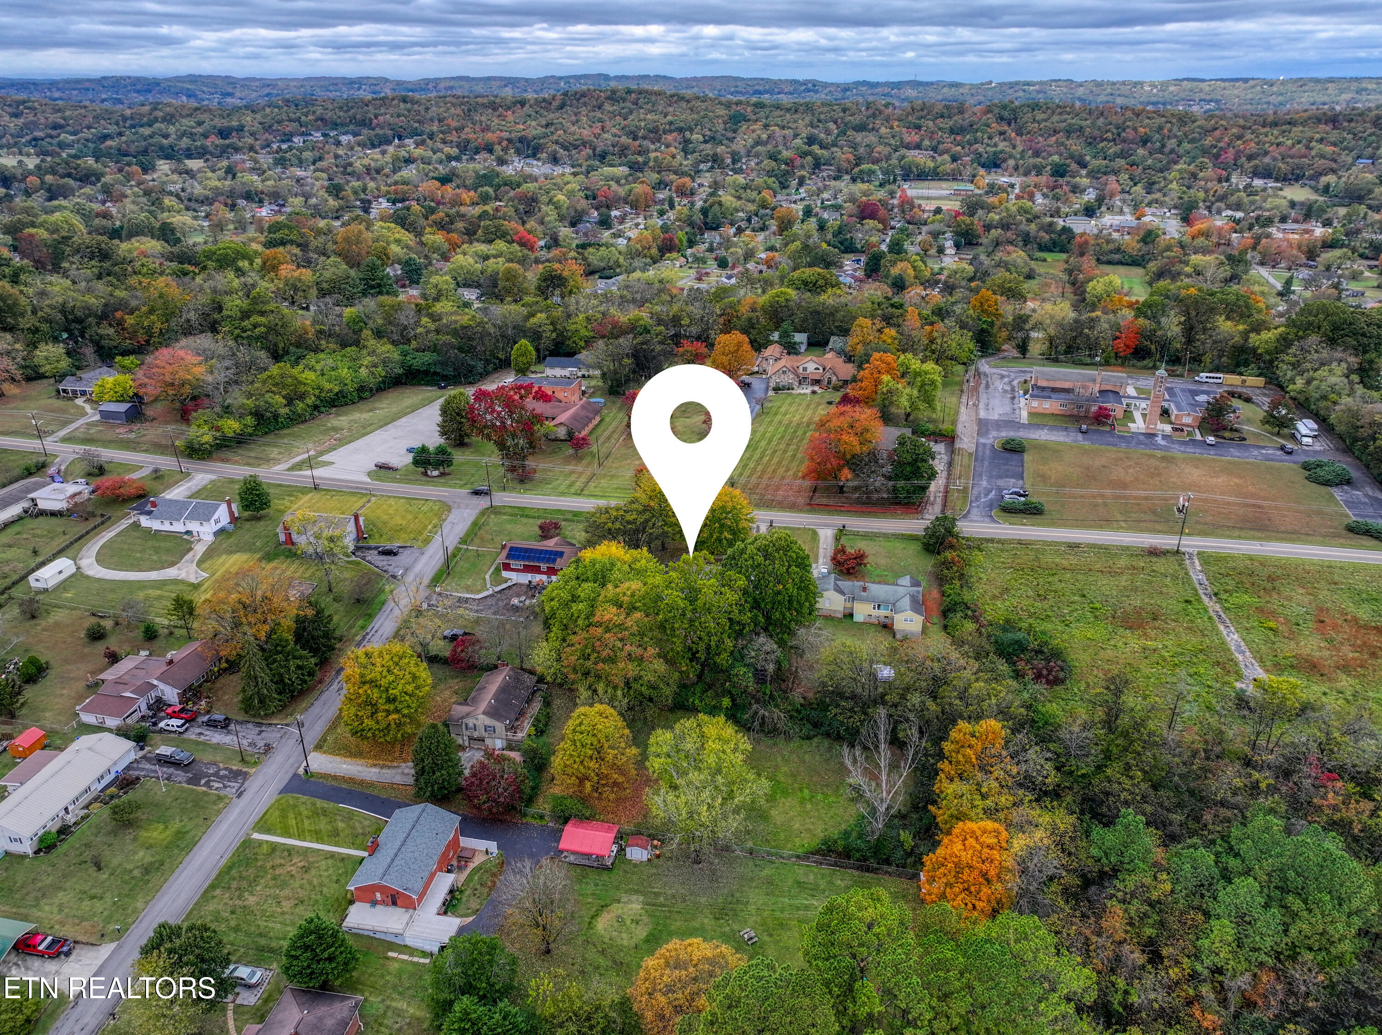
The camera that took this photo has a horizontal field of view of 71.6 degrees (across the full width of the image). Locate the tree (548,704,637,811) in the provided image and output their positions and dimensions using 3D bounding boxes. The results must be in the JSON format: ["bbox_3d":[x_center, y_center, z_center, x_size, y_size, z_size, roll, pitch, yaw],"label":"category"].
[{"bbox_3d":[-13.075,32.574,129.489,11.800,14.800,11.800,0,25,0],"label":"tree"}]

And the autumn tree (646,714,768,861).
[{"bbox_3d":[1.592,34.306,118.520,15.000,20.800,15.000,0,25,0],"label":"autumn tree"}]

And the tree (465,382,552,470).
[{"bbox_3d":[-41.920,-20.610,220.610,19.810,20.690,19.810,0,25,0],"label":"tree"}]

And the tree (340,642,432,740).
[{"bbox_3d":[-45.880,26.900,144.410,13.120,17.160,13.120,0,25,0],"label":"tree"}]

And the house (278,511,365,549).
[{"bbox_3d":[-78.300,1.710,204.322,16.500,6.500,9.500,4,25,9],"label":"house"}]

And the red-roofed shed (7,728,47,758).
[{"bbox_3d":[-101.578,34.328,146.783,3.194,3.000,3.649,4,25,9],"label":"red-roofed shed"}]

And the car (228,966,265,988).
[{"bbox_3d":[-52.010,53.250,111.610,4.700,1.450,1.800,8,26,16],"label":"car"}]

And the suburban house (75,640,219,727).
[{"bbox_3d":[-86.886,26.071,152.779,15.500,5.200,19.000,4,25,9],"label":"suburban house"}]

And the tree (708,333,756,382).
[{"bbox_3d":[14.300,-55.015,325.803,15.400,15.800,15.400,0,25,0],"label":"tree"}]

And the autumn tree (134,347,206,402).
[{"bbox_3d":[-150.526,-40.125,276.931,18.800,16.000,18.800,0,25,0],"label":"autumn tree"}]

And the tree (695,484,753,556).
[{"bbox_3d":[5.930,0.910,188.060,12.920,15.200,12.920,0,25,0],"label":"tree"}]

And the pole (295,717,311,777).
[{"bbox_3d":[-56.564,33.492,139.742,0.500,10.400,0.500,5,25,10],"label":"pole"}]

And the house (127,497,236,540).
[{"bbox_3d":[-111.420,-0.755,209.577,21.500,6.600,9.600,4,25,9],"label":"house"}]

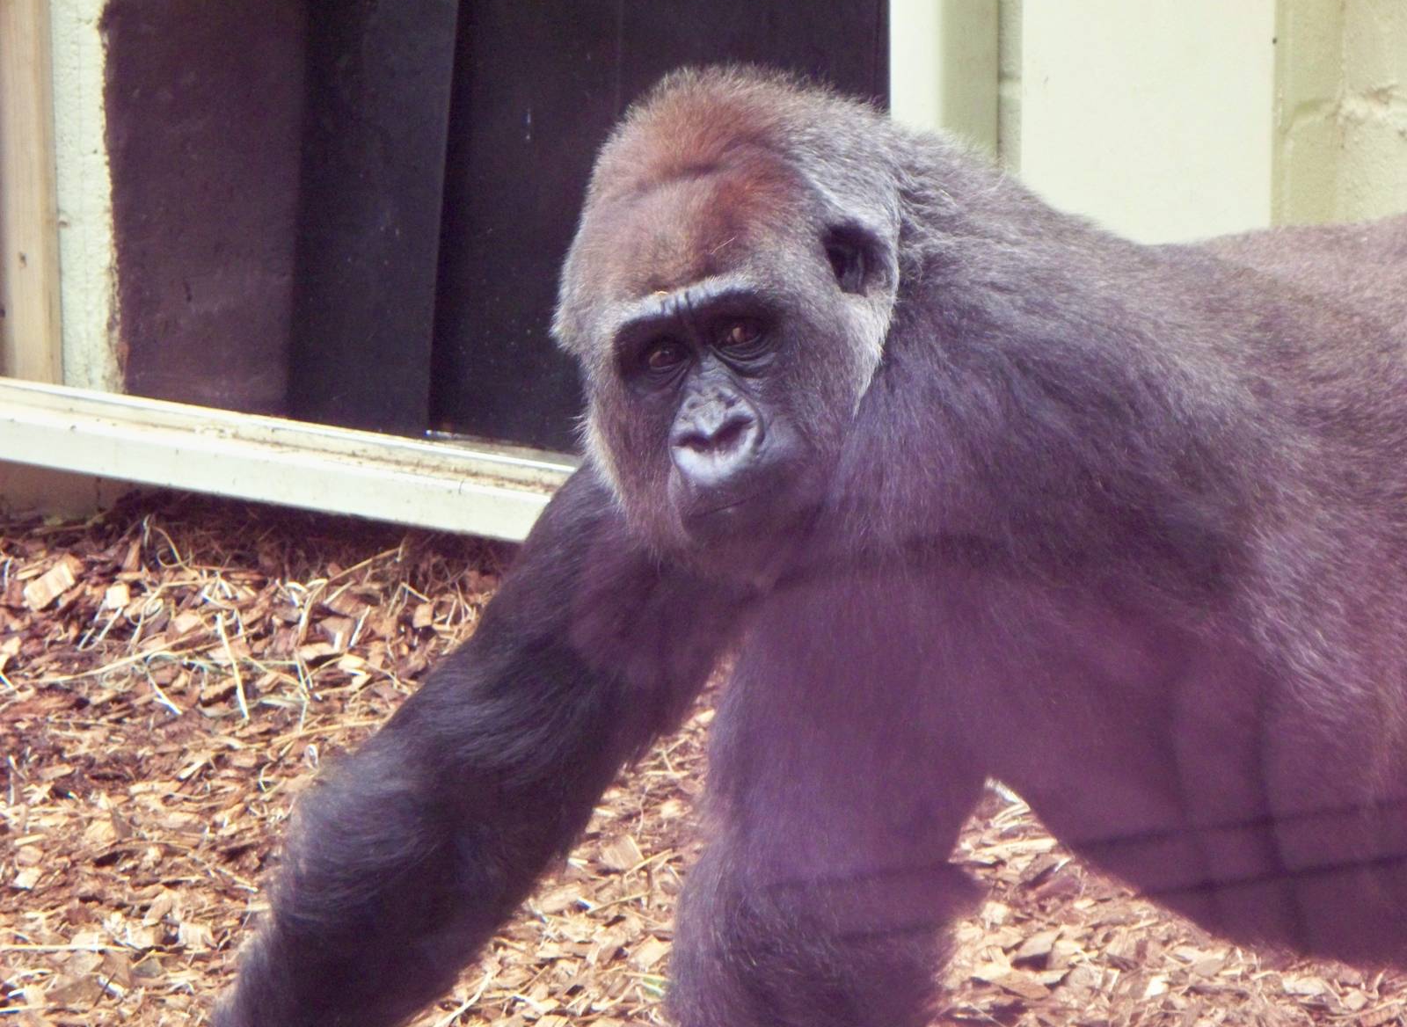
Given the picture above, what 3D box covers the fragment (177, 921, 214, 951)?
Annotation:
[{"bbox_3d":[-0.437,0.363,6.120,0.032,0.016,0.027,0,21,0],"label":"fragment"}]

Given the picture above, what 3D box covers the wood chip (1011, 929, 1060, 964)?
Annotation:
[{"bbox_3d":[0.285,0.370,6.090,0.040,0.014,0.041,0,21,0],"label":"wood chip"}]

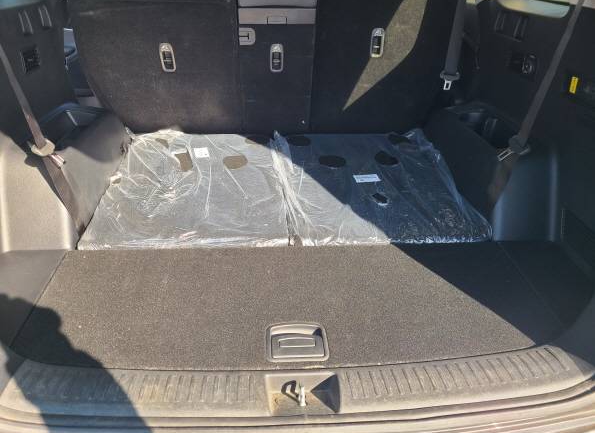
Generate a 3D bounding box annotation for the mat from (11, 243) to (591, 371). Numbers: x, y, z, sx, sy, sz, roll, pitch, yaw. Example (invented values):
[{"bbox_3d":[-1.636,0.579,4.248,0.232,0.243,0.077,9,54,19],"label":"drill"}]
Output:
[{"bbox_3d":[0.005,0.192,0.973,1.113,0.029,0.364,-1,34,-4],"label":"mat"}]

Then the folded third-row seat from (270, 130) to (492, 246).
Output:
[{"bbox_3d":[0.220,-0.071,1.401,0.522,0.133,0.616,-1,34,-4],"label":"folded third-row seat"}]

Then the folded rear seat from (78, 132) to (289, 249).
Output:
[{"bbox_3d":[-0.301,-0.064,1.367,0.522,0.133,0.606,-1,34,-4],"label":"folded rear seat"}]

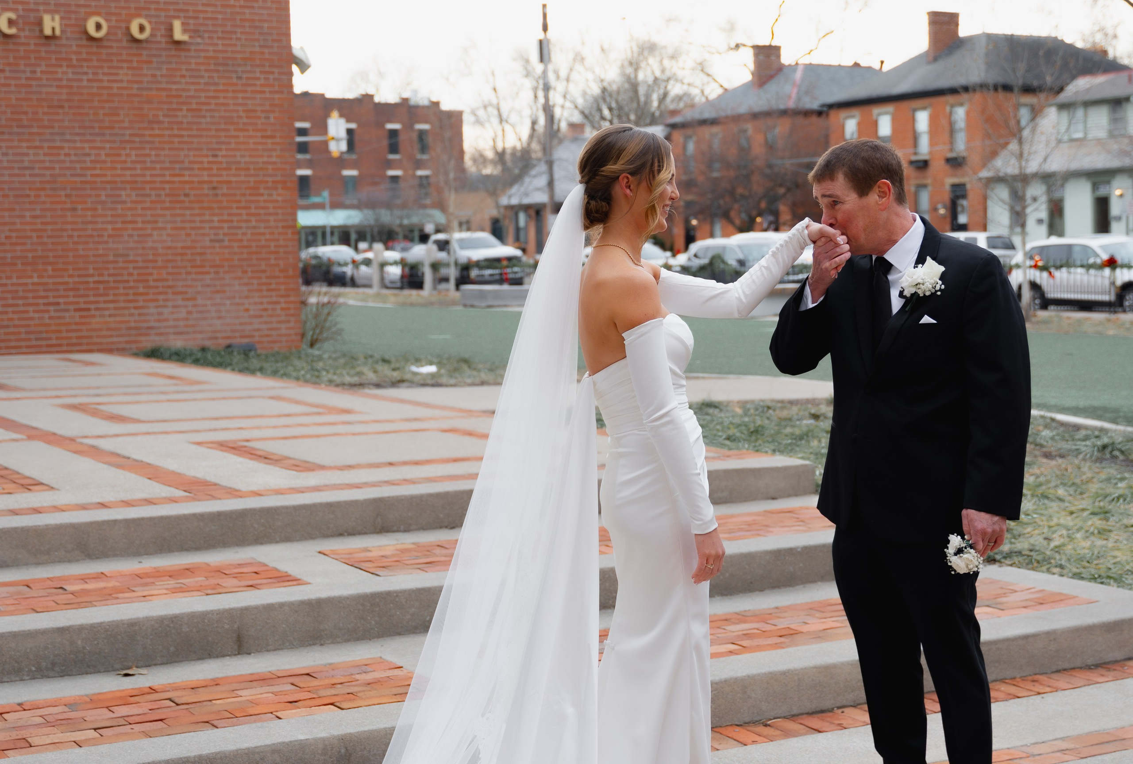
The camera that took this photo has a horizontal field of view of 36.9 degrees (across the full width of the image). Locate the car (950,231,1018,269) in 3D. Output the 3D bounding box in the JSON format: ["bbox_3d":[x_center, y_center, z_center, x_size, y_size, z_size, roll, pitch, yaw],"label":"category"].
[{"bbox_3d":[11.762,-3.681,51.890,1.850,1.800,4.700,-4,5,-34],"label":"car"}]

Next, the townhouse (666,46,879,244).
[{"bbox_3d":[11.822,-9.663,73.298,13.000,10.200,8.400,-4,5,-34],"label":"townhouse"}]

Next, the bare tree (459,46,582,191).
[{"bbox_3d":[-2.499,-11.875,91.350,6.600,12.300,6.600,-1,4,0],"label":"bare tree"}]

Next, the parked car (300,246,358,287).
[{"bbox_3d":[-9.119,-4.641,67.830,1.850,1.620,4.600,-4,5,-30],"label":"parked car"}]

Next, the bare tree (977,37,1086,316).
[{"bbox_3d":[9.246,-4.126,33.797,2.200,5.600,2.200,-1,4,0],"label":"bare tree"}]

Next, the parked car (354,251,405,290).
[{"bbox_3d":[-6.583,-4.215,62.852,1.800,1.470,4.500,-4,5,-28],"label":"parked car"}]

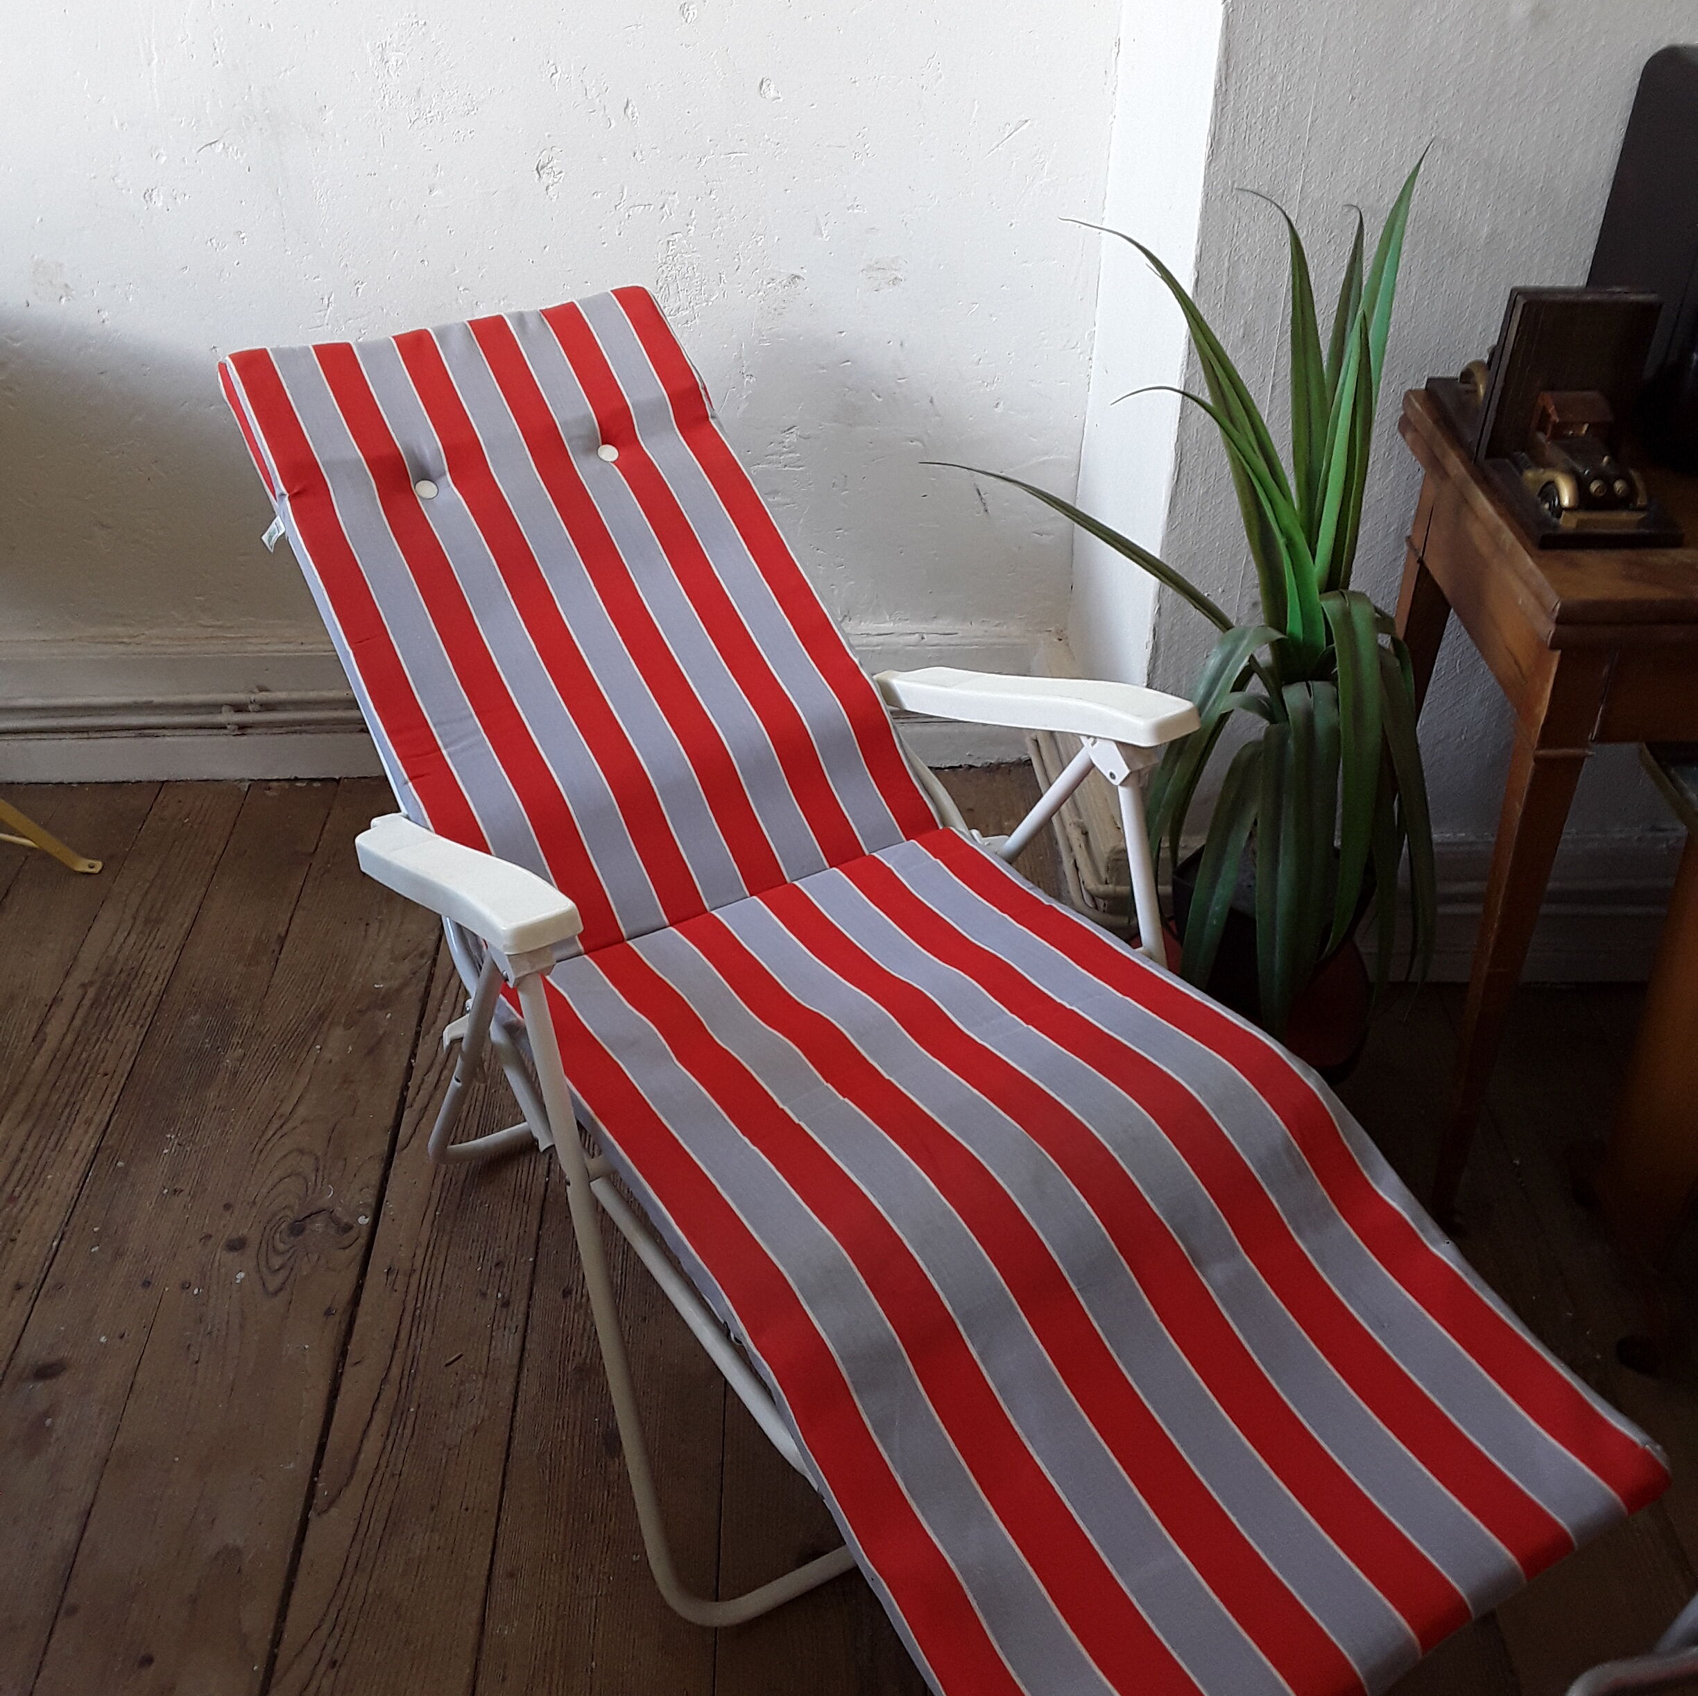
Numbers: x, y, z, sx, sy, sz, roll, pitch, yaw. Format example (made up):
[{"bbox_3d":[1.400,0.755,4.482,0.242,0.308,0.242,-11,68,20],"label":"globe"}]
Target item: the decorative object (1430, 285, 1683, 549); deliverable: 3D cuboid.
[{"bbox_3d":[0.598,-0.392,1.471,0.118,0.158,0.303,-1,38,-1],"label":"decorative object"}]

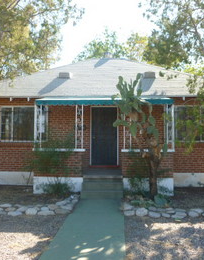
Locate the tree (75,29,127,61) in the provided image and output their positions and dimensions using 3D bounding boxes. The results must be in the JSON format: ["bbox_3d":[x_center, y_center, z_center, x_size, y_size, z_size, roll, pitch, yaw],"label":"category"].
[{"bbox_3d":[-0.038,-2.681,23.108,5.600,10.119,5.400,0,-2,3],"label":"tree"}]

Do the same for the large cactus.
[{"bbox_3d":[1.065,0.160,8.300,1.480,3.420,1.250,0,-2,3],"label":"large cactus"}]

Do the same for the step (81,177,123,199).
[{"bbox_3d":[0.015,1.630,8.500,1.170,0.540,0.600,0,-2,3],"label":"step"}]

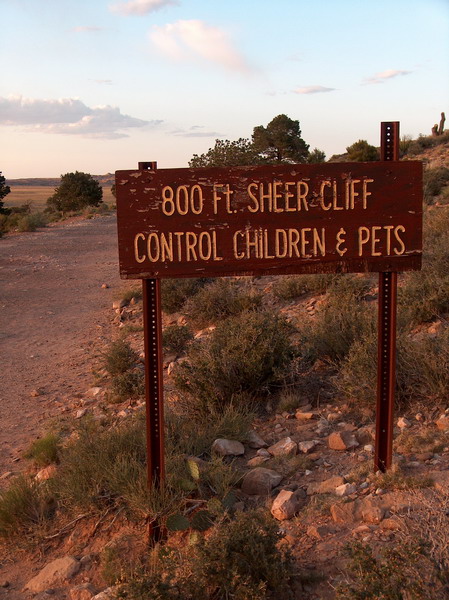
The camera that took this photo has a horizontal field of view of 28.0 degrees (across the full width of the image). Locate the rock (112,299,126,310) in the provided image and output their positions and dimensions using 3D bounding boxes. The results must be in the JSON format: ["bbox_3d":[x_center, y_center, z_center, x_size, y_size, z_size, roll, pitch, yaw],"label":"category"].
[{"bbox_3d":[-1.224,0.052,10.500,0.155,0.120,0.140,-2,9,-7],"label":"rock"}]

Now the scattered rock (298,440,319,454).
[{"bbox_3d":[0.439,0.771,4.705,0.104,0.061,0.078,0,8,0],"label":"scattered rock"}]

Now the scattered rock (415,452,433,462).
[{"bbox_3d":[0.928,0.735,4.201,0.083,0.037,0.063,0,8,0],"label":"scattered rock"}]

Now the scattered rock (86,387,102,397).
[{"bbox_3d":[-0.974,0.686,6.749,0.119,0.064,0.089,0,8,0],"label":"scattered rock"}]

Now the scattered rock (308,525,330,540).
[{"bbox_3d":[0.390,0.964,3.735,0.099,0.053,0.074,0,8,0],"label":"scattered rock"}]

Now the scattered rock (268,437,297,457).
[{"bbox_3d":[0.316,0.784,4.820,0.155,0.085,0.120,0,9,4],"label":"scattered rock"}]

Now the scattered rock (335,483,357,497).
[{"bbox_3d":[0.548,0.858,4.078,0.099,0.051,0.074,0,8,0],"label":"scattered rock"}]

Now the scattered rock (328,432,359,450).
[{"bbox_3d":[0.612,0.722,4.630,0.150,0.085,0.120,0,9,8],"label":"scattered rock"}]

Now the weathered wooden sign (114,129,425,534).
[{"bbox_3d":[0.205,0.189,4.048,1.312,1.917,0.100,-1,10,2],"label":"weathered wooden sign"}]

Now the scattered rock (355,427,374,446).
[{"bbox_3d":[0.723,0.705,4.650,0.110,0.080,0.100,0,9,9],"label":"scattered rock"}]

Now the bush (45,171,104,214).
[{"bbox_3d":[-5.663,-4.096,34.000,2.114,1.623,1.903,0,8,0],"label":"bush"}]

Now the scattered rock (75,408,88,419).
[{"bbox_3d":[-0.961,0.762,6.050,0.093,0.055,0.080,-2,9,-9],"label":"scattered rock"}]

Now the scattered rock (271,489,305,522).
[{"bbox_3d":[0.287,0.933,4.110,0.155,0.110,0.145,0,9,4],"label":"scattered rock"}]

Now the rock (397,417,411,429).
[{"bbox_3d":[0.931,0.637,4.684,0.072,0.055,0.054,0,8,0],"label":"rock"}]

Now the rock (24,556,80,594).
[{"bbox_3d":[-0.745,1.193,3.901,0.239,0.130,0.160,0,8,0],"label":"rock"}]

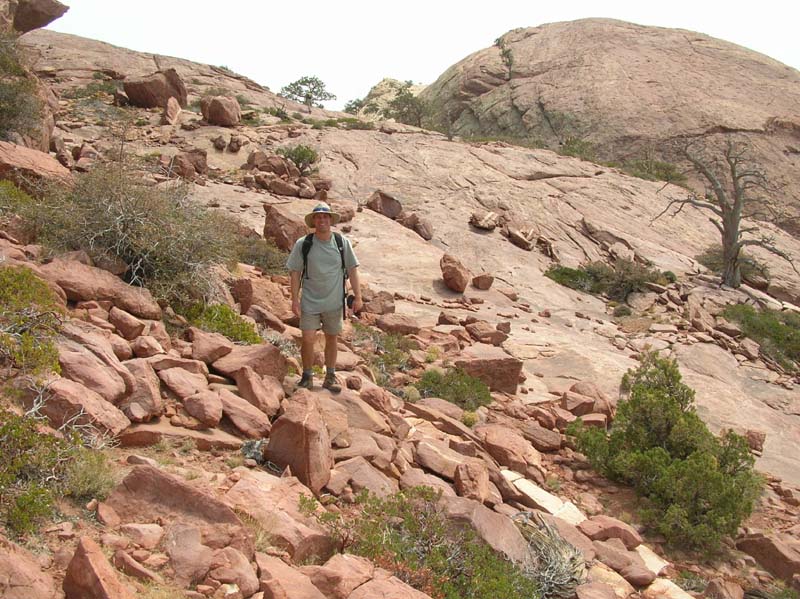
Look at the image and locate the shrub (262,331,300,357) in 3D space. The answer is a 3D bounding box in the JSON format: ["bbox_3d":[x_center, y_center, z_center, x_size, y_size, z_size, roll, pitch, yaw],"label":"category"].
[{"bbox_3d":[-1.360,0.512,9.200,0.410,0.303,0.369,0,2,-8],"label":"shrub"}]

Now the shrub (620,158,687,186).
[{"bbox_3d":[12.543,-6.284,40.000,3.266,1.455,2.286,1,2,17],"label":"shrub"}]

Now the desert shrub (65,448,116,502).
[{"bbox_3d":[-1.799,1.017,4.700,0.302,0.287,0.287,-1,2,-21],"label":"desert shrub"}]

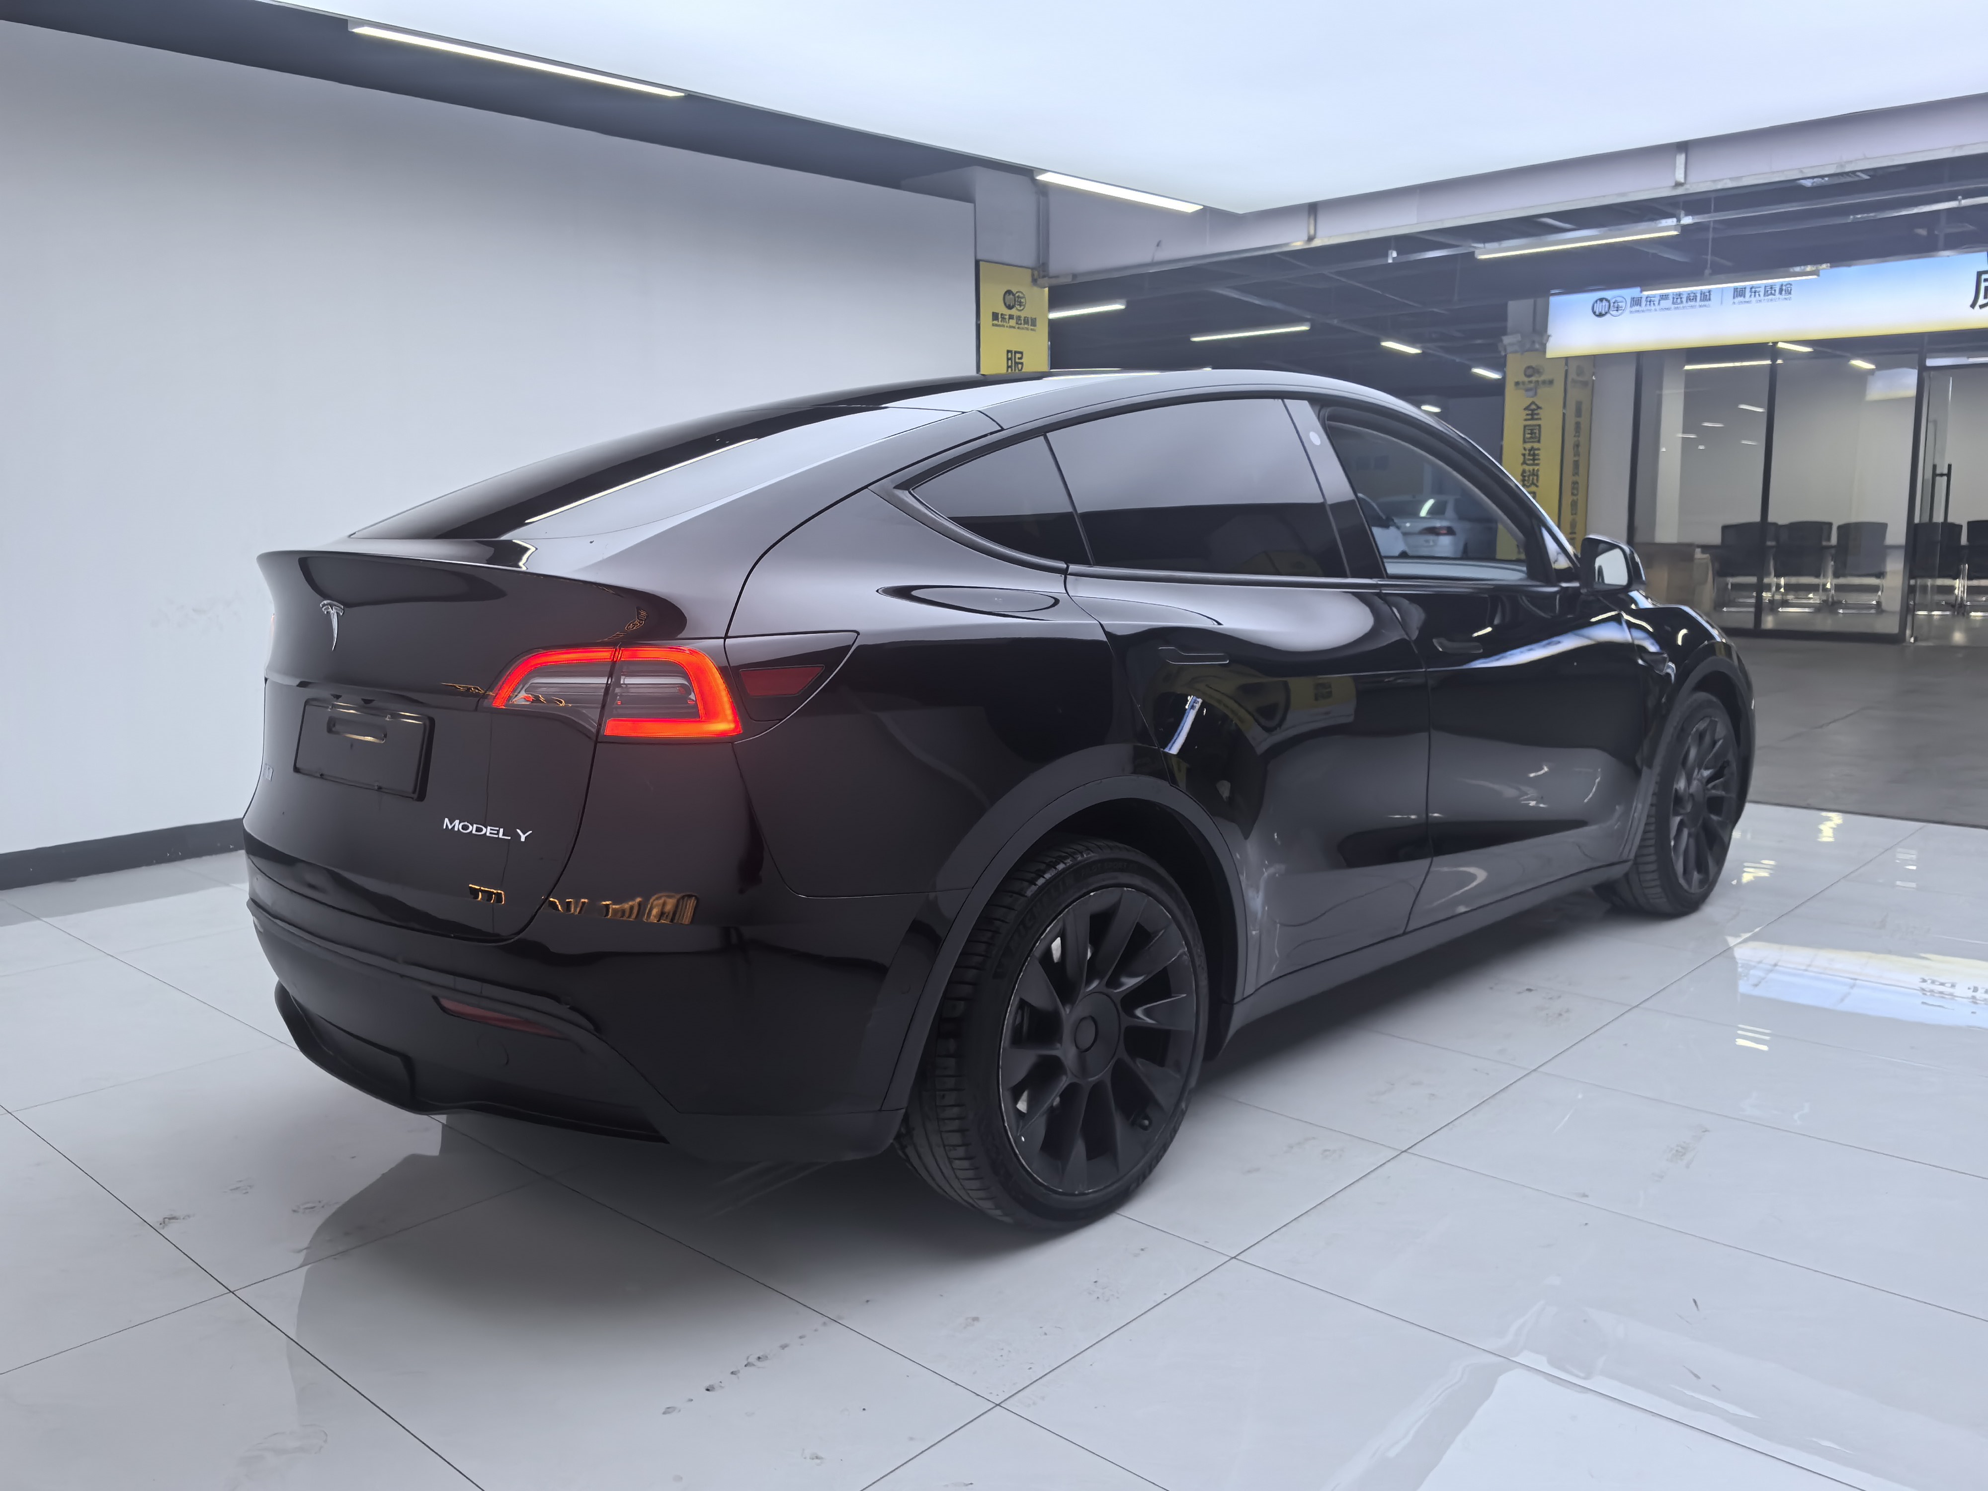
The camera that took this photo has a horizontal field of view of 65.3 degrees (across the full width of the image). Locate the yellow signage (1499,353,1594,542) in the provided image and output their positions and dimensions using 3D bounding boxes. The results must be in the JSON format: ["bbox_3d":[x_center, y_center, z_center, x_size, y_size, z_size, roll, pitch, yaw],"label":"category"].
[{"bbox_3d":[5.847,-2.705,16.507,0.640,2.790,0.660,7,11,42],"label":"yellow signage"}]

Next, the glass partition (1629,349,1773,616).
[{"bbox_3d":[7.300,-2.641,16.089,1.370,3.000,0.080,7,11,42],"label":"glass partition"}]

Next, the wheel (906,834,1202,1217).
[{"bbox_3d":[0.102,0.494,2.775,0.255,0.705,0.705,7,11,43],"label":"wheel"}]

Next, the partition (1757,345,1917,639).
[{"bbox_3d":[8.257,-2.522,15.219,1.370,3.000,0.080,7,11,42],"label":"partition"}]

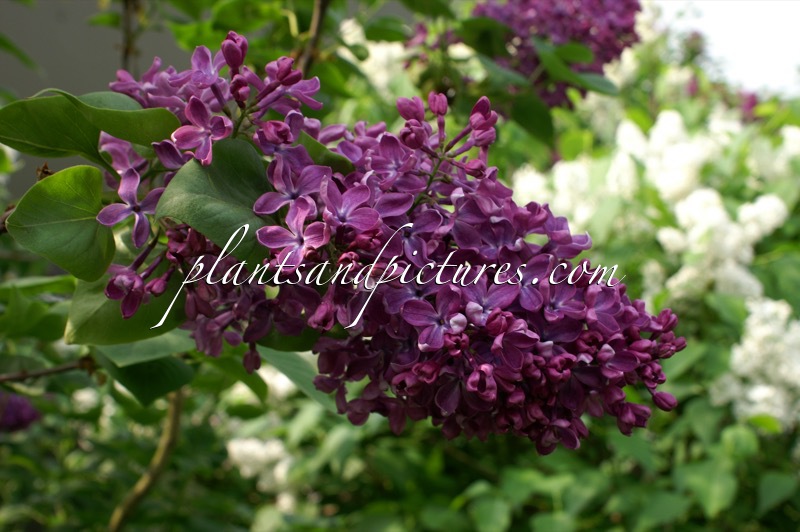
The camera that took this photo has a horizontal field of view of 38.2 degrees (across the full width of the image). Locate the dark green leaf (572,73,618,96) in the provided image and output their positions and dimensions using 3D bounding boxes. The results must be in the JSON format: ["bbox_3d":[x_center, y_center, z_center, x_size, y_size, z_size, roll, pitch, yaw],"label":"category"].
[{"bbox_3d":[0.149,-0.138,0.880,0.036,0.012,0.024,16,40,20],"label":"dark green leaf"}]

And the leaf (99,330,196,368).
[{"bbox_3d":[-0.112,0.035,0.510,0.046,0.012,0.032,-16,40,-20],"label":"leaf"}]

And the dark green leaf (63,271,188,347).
[{"bbox_3d":[-0.103,0.013,0.435,0.045,0.034,0.018,0,5,-6],"label":"dark green leaf"}]

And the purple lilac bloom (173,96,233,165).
[{"bbox_3d":[-0.070,-0.048,0.405,0.021,0.024,0.012,1,6,6],"label":"purple lilac bloom"}]

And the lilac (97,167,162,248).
[{"bbox_3d":[-0.094,-0.020,0.405,0.024,0.027,0.012,-1,6,-6],"label":"lilac"}]

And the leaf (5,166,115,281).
[{"bbox_3d":[-0.137,-0.018,0.465,0.044,0.046,0.012,-11,-22,5],"label":"leaf"}]

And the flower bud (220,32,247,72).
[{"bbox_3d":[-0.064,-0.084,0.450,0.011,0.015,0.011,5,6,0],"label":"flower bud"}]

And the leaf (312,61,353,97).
[{"bbox_3d":[-0.046,-0.129,0.800,0.031,0.027,0.020,0,6,0],"label":"leaf"}]

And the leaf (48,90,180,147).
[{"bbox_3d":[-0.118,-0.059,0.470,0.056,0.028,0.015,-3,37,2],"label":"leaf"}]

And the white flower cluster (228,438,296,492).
[{"bbox_3d":[-0.217,0.309,1.800,0.105,0.090,0.090,0,6,0],"label":"white flower cluster"}]

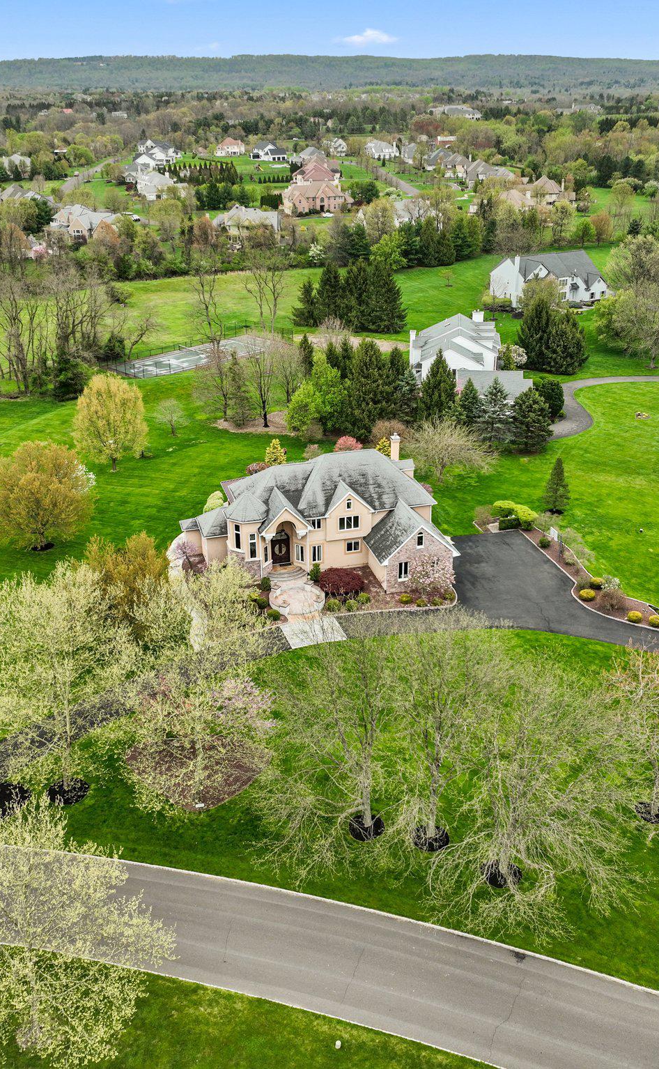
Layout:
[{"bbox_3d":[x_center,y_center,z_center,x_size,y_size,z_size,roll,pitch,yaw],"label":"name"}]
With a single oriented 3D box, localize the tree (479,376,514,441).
[{"bbox_3d":[24.100,-18.250,141.600,5.000,9.100,5.000,0,25,0],"label":"tree"}]

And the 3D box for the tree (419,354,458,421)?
[{"bbox_3d":[17.080,-22.500,153.010,6.230,11.050,6.230,3,25,6],"label":"tree"}]

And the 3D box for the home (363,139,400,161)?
[{"bbox_3d":[32.300,-234.260,602.490,19.000,10.000,14.000,-9,26,-18],"label":"home"}]

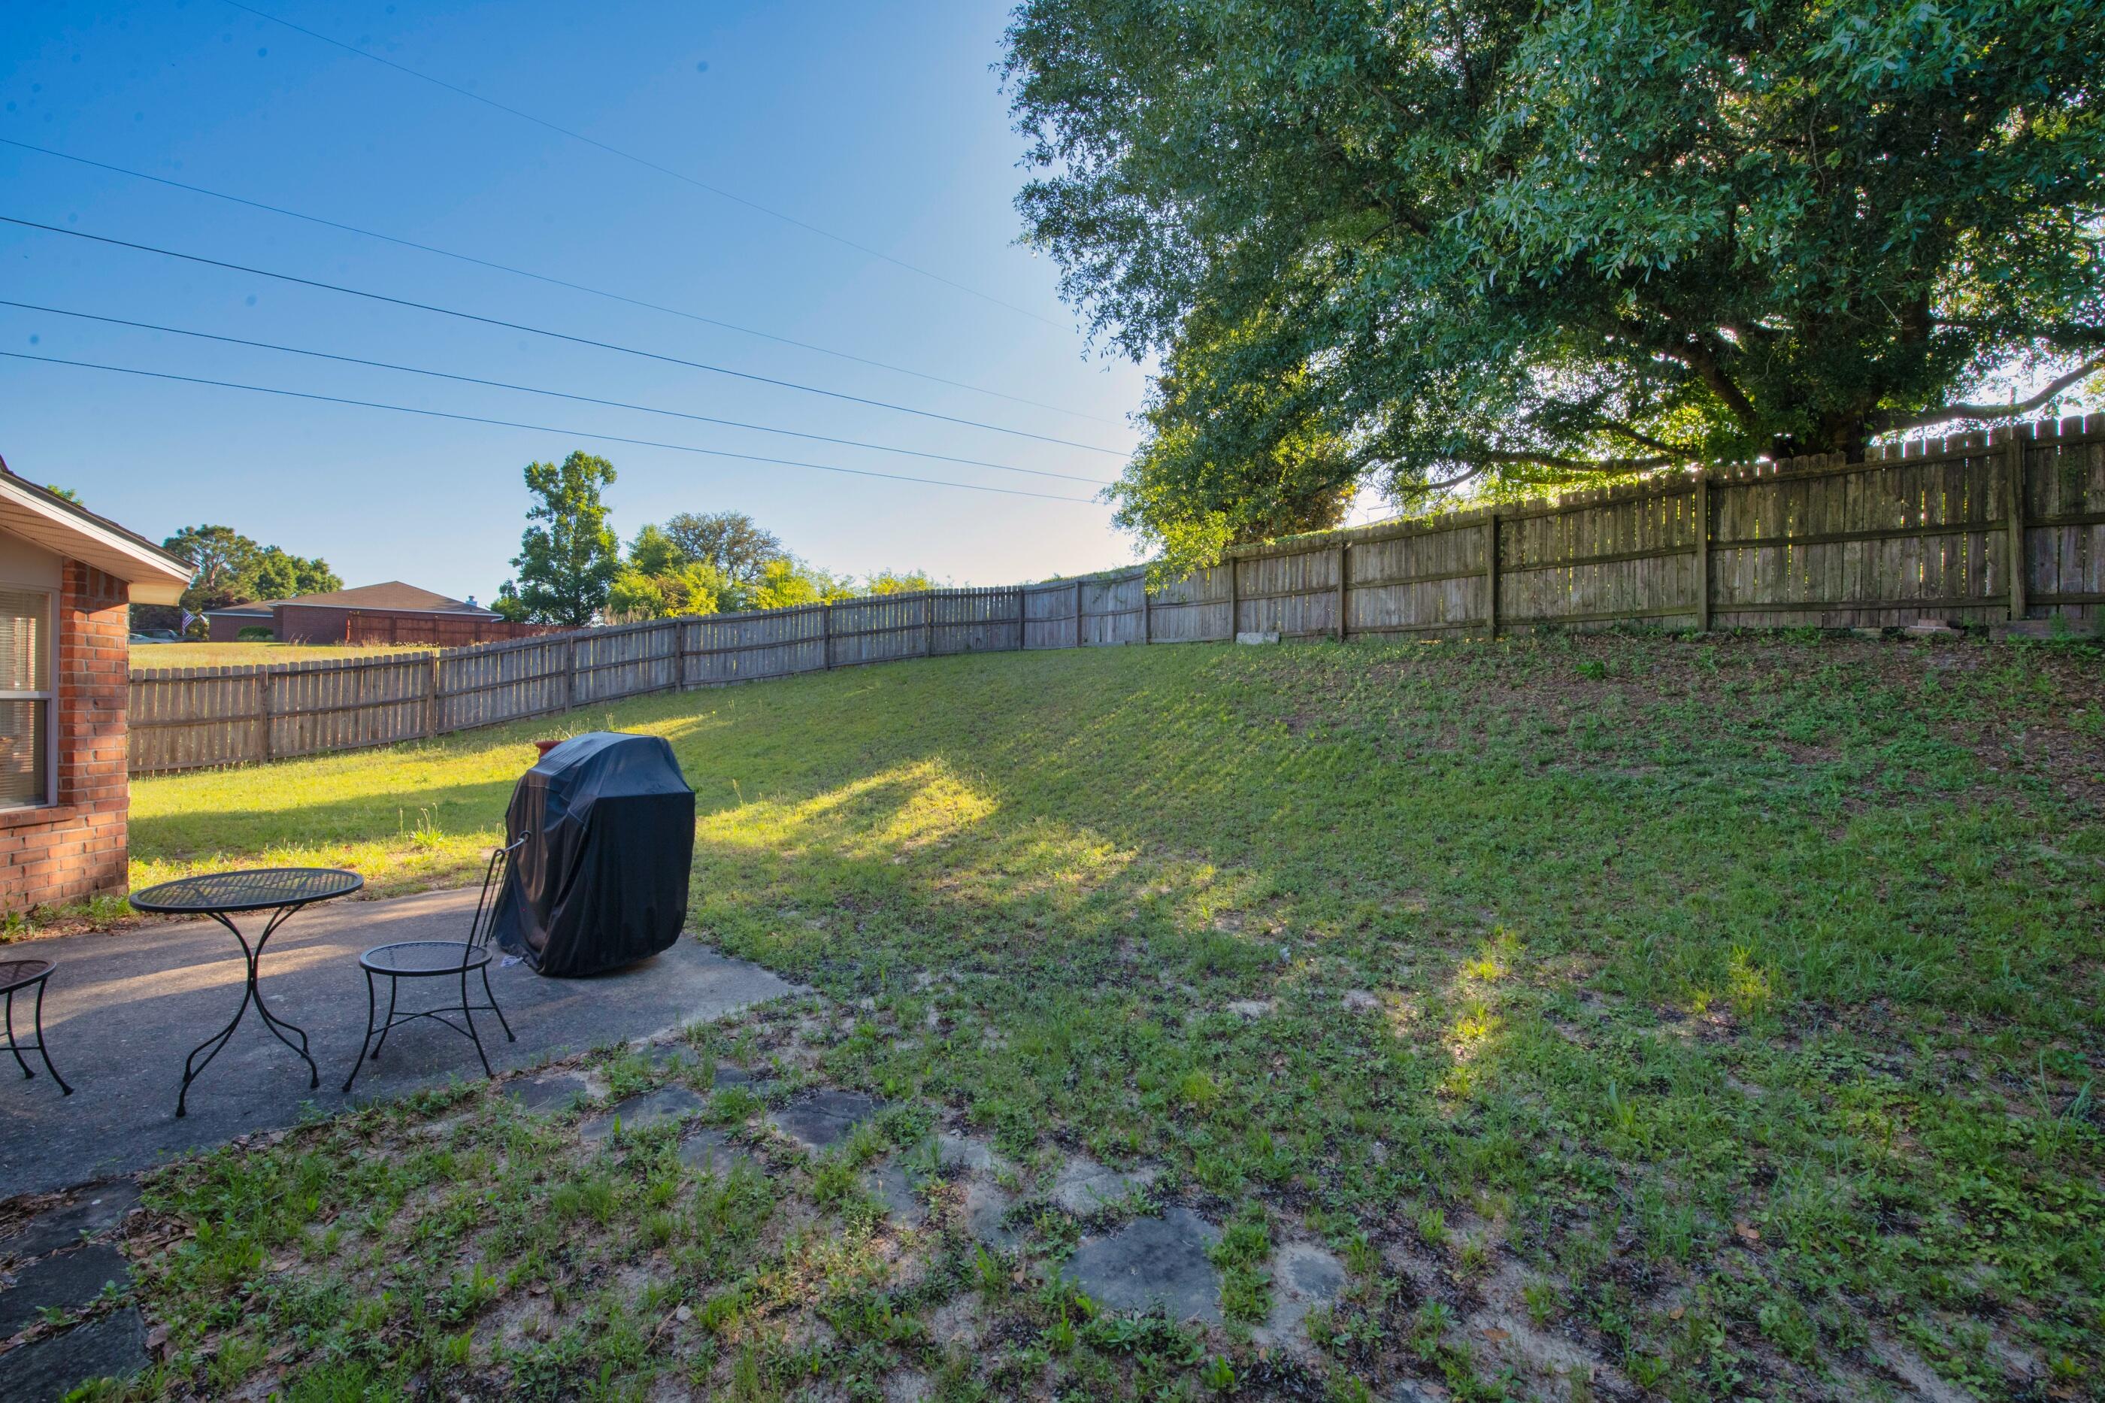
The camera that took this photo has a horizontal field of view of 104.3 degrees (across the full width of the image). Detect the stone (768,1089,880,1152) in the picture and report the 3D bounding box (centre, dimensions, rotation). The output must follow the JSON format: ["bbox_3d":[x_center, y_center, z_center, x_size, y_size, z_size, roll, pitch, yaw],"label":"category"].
[{"bbox_3d":[-0.740,1.418,2.780,0.355,0.050,0.325,0,0,44],"label":"stone"}]

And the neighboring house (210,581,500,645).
[{"bbox_3d":[-51.700,-6.700,61.400,17.000,5.400,15.500,0,0,-35],"label":"neighboring house"}]

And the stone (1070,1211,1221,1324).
[{"bbox_3d":[0.221,1.397,2.035,0.385,0.050,0.410,0,0,8],"label":"stone"}]

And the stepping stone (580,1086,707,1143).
[{"bbox_3d":[-1.385,1.430,2.785,0.290,0.050,0.360,0,0,38],"label":"stepping stone"}]

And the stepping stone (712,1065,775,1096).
[{"bbox_3d":[-1.135,1.430,3.035,0.320,0.050,0.190,0,0,13],"label":"stepping stone"}]

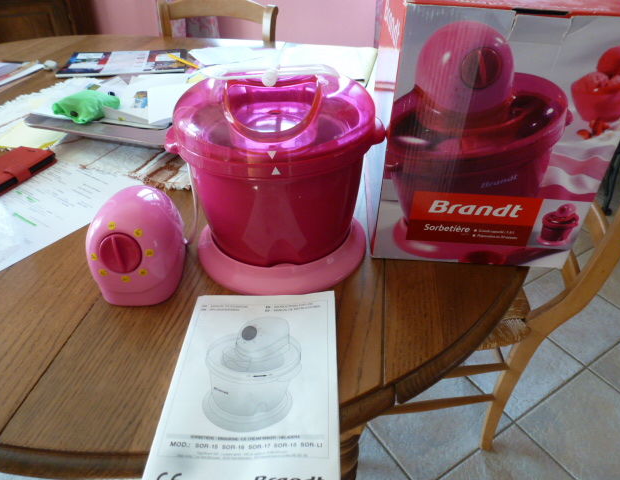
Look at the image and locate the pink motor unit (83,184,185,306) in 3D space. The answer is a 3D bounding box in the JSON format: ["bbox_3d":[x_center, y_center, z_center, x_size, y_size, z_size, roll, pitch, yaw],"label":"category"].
[{"bbox_3d":[-0.191,-0.004,0.489,0.102,0.097,0.132,-2,37,-5],"label":"pink motor unit"}]

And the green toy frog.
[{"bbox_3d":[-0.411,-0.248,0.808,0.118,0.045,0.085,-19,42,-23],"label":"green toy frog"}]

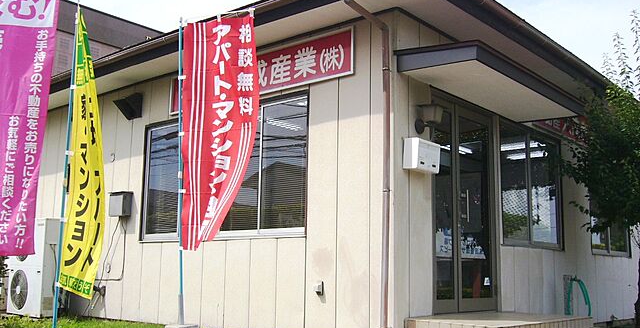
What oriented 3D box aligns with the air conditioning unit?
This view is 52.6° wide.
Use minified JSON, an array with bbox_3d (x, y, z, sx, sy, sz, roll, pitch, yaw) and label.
[{"bbox_3d":[-3.850,1.412,8.841,0.950,1.290,0.300,-7,-12,40],"label":"air conditioning unit"}]

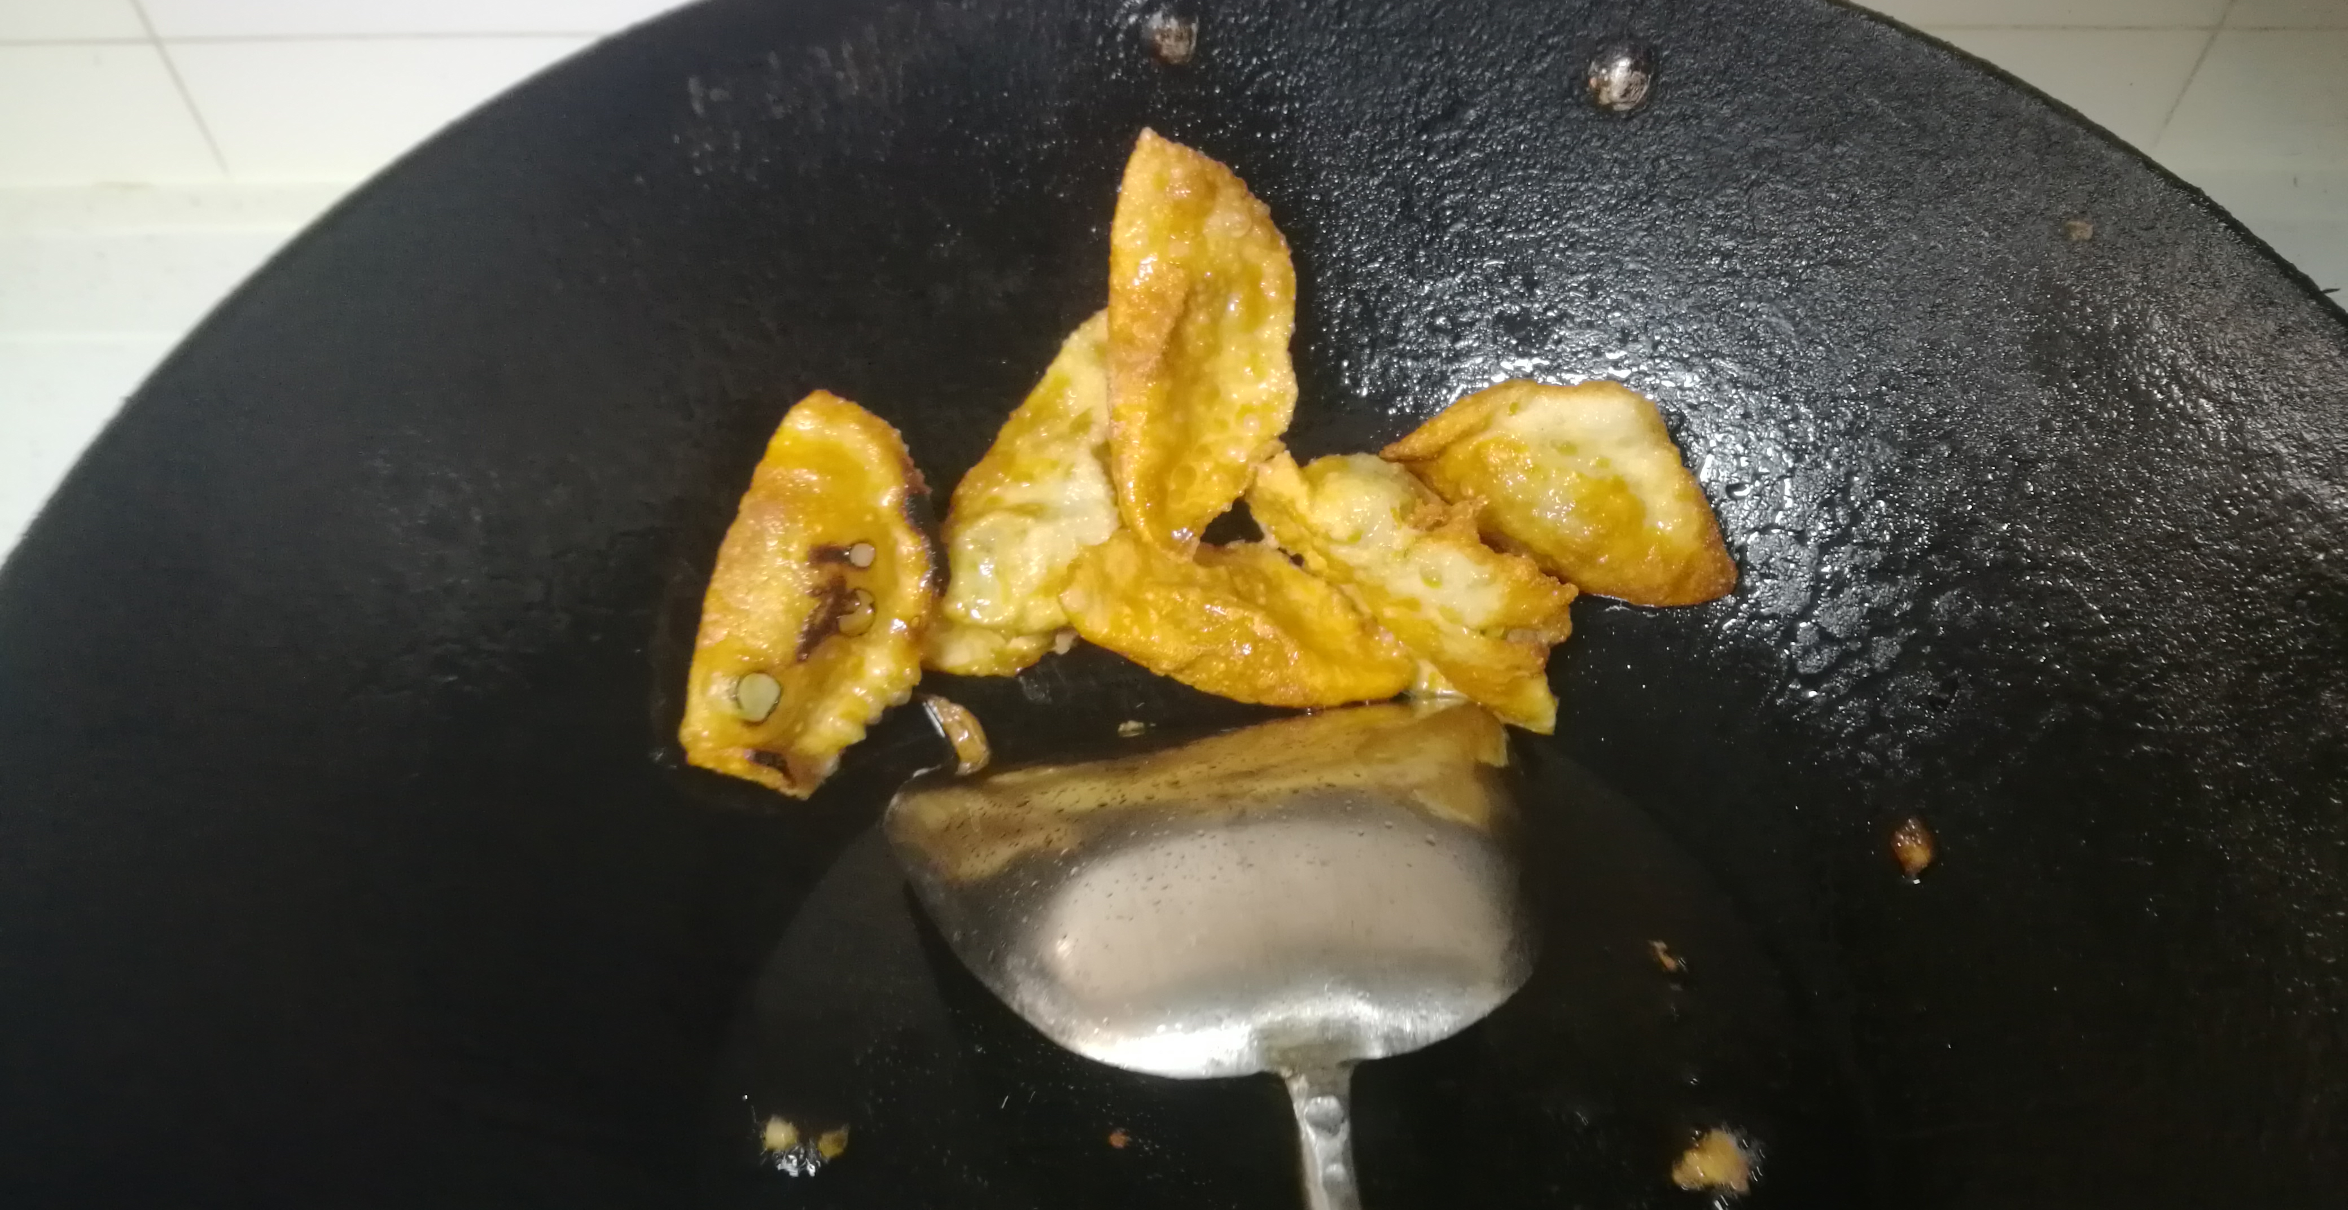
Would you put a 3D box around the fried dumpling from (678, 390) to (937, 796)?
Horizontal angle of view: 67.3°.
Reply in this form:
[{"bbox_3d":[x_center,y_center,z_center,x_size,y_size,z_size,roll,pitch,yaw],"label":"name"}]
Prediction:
[{"bbox_3d":[-0.065,-0.003,0.316,0.038,0.017,0.070,18,73,-15],"label":"fried dumpling"}]

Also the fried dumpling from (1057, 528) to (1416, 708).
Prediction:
[{"bbox_3d":[0.012,0.003,0.328,0.067,0.018,0.032,16,69,7],"label":"fried dumpling"}]

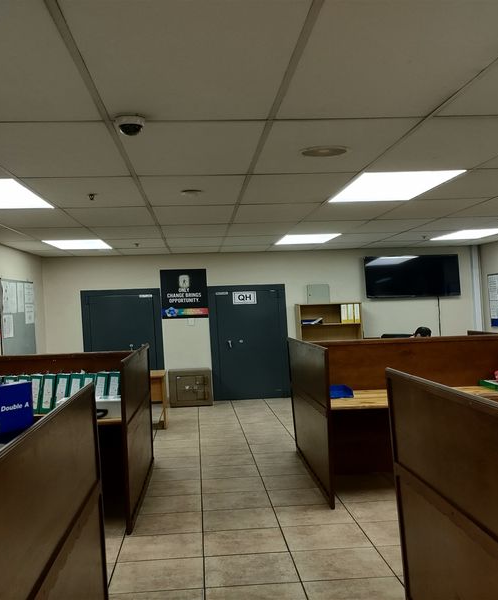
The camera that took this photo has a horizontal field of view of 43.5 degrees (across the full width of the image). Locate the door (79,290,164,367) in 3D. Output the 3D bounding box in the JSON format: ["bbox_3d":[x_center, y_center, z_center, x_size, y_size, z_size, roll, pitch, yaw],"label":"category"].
[{"bbox_3d":[-1.934,0.747,9.676,1.214,1.799,0.137,-2,-1,-4],"label":"door"}]

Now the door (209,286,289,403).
[{"bbox_3d":[0.012,0.673,9.818,1.212,1.790,0.137,-2,-1,-4],"label":"door"}]

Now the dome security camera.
[{"bbox_3d":[-0.533,-0.774,2.811,0.125,0.078,0.125,-2,-1,-4],"label":"dome security camera"}]

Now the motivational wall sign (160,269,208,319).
[{"bbox_3d":[-1.002,-0.088,9.731,0.713,0.764,0.029,-2,-1,-4],"label":"motivational wall sign"}]

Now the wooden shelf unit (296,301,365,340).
[{"bbox_3d":[1.266,0.788,9.736,0.980,1.454,0.304,-2,-1,-4],"label":"wooden shelf unit"}]

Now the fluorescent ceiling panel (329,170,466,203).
[{"bbox_3d":[1.084,-0.883,4.798,0.715,0.069,1.176,-2,-1,-4],"label":"fluorescent ceiling panel"}]

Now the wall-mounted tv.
[{"bbox_3d":[2.600,-0.370,9.942,1.518,0.641,0.098,-2,-1,-4],"label":"wall-mounted tv"}]

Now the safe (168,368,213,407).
[{"bbox_3d":[-0.873,1.335,9.489,0.637,0.532,0.470,-2,-1,-4],"label":"safe"}]

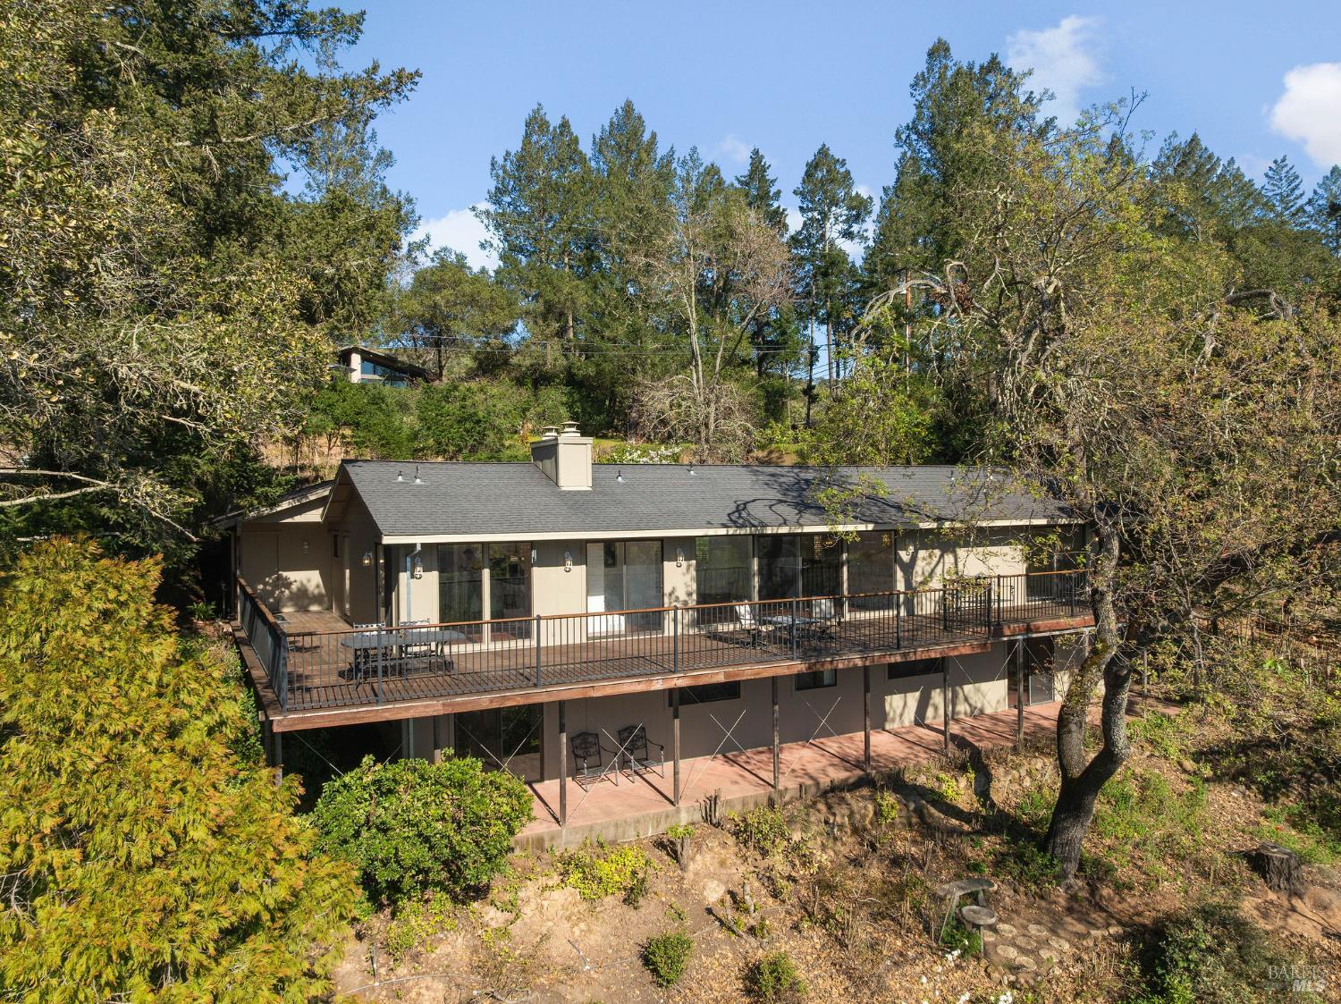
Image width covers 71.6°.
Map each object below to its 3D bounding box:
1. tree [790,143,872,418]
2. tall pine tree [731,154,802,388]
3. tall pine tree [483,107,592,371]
[{"bbox_3d":[8.654,-11.871,50.000,4.160,14.780,4.200,0,1,0],"label":"tree"},{"bbox_3d":[5.632,-13.460,54.000,3.900,14.190,4.000,0,1,0],"label":"tall pine tree"},{"bbox_3d":[-7.332,-14.294,51.000,5.910,15.190,5.800,0,1,0],"label":"tall pine tree"}]

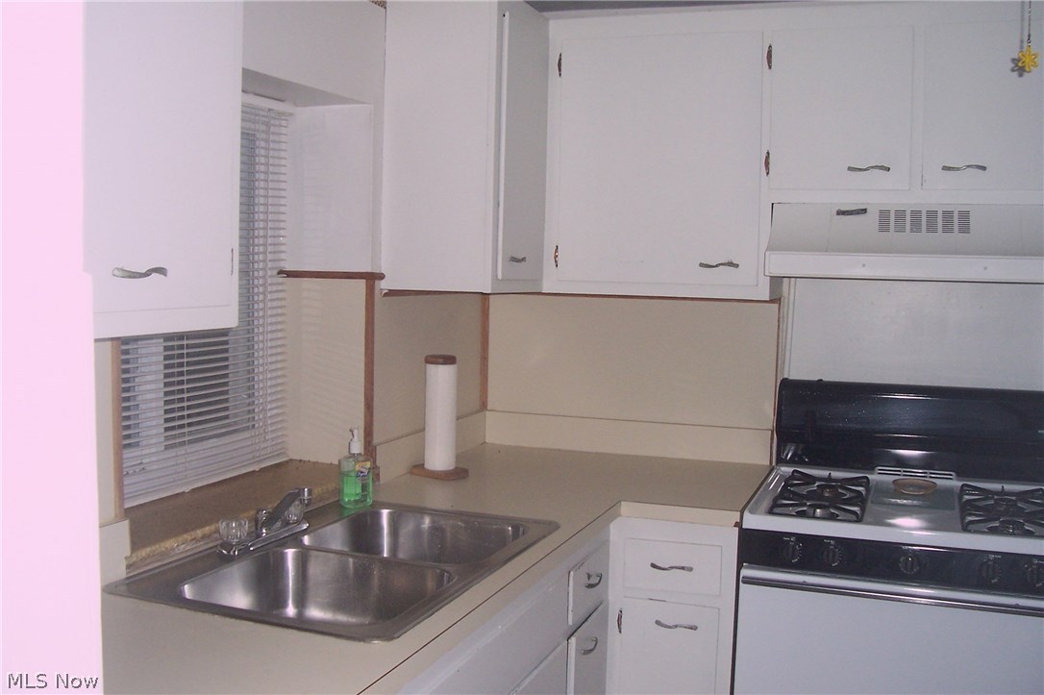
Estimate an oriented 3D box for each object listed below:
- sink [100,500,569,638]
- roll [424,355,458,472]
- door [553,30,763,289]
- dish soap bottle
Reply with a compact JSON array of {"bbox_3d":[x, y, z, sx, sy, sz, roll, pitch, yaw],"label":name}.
[{"bbox_3d":[-0.311,0.471,1.885,0.566,0.165,0.811,3,4,21],"label":"sink"},{"bbox_3d":[-0.218,0.175,2.663,0.086,0.305,0.086,1,4,0],"label":"roll"},{"bbox_3d":[0.368,-0.509,2.695,0.563,0.675,0.025,3,4,21],"label":"door"},{"bbox_3d":[-0.385,0.275,2.272,0.048,0.184,0.064,4,5,33],"label":"dish soap bottle"}]

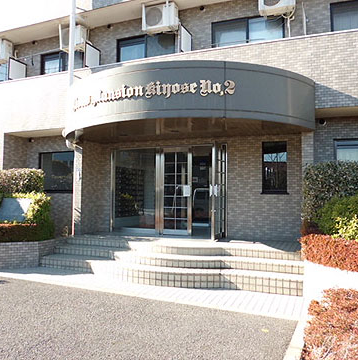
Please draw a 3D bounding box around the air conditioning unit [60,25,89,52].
[{"bbox_3d":[-2.787,-3.745,9.580,0.666,0.533,0.266,0,-3,22],"label":"air conditioning unit"}]

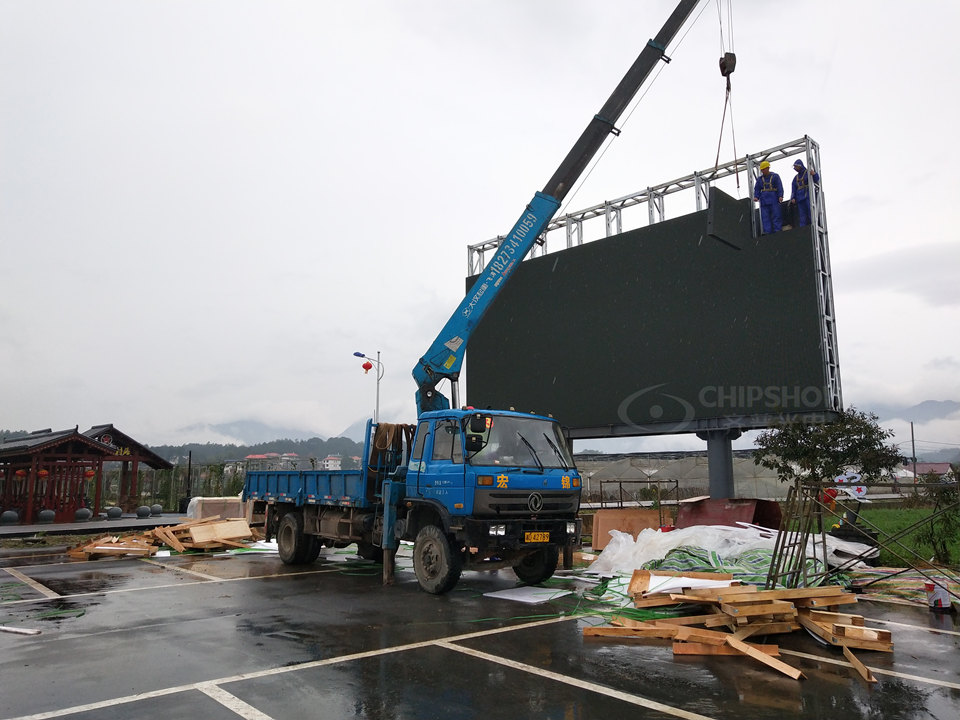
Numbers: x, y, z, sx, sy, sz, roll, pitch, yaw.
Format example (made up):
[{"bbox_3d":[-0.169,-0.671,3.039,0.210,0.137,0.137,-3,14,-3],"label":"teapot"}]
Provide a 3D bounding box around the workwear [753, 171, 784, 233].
[{"bbox_3d":[6.434,-3.501,18.554,0.600,1.460,0.340,-5,-10,28],"label":"workwear"}]

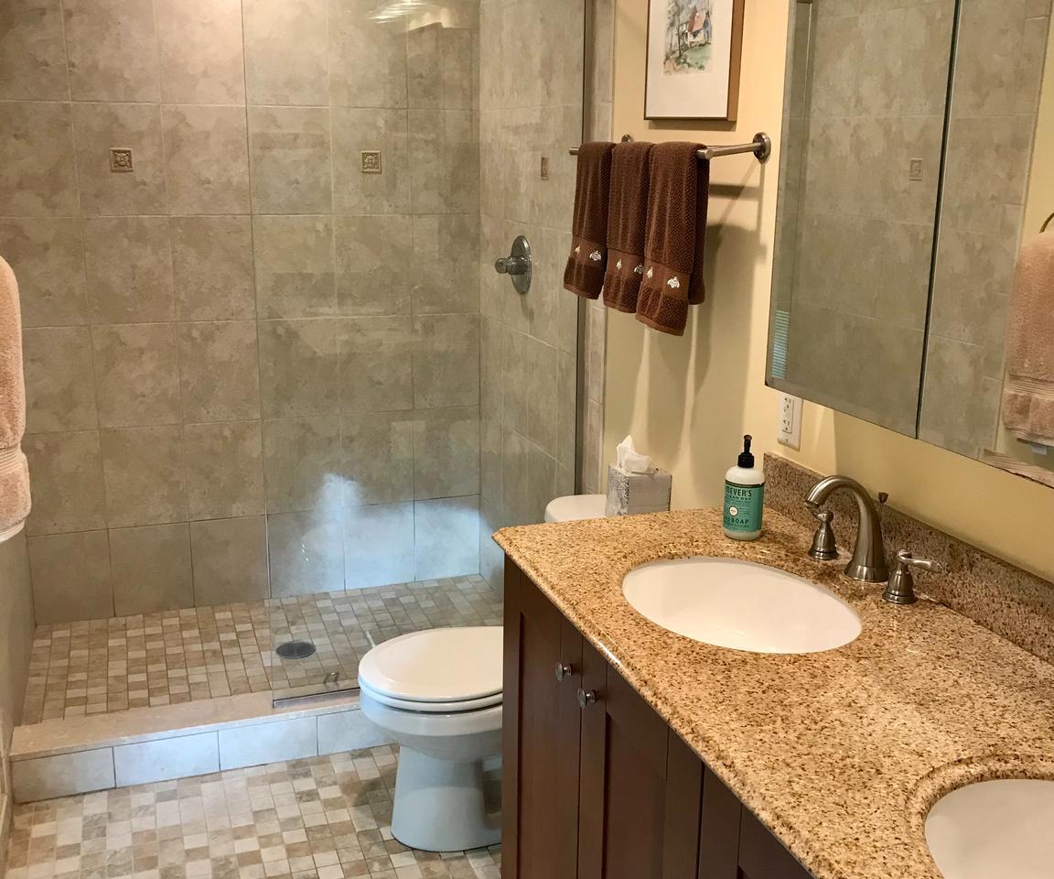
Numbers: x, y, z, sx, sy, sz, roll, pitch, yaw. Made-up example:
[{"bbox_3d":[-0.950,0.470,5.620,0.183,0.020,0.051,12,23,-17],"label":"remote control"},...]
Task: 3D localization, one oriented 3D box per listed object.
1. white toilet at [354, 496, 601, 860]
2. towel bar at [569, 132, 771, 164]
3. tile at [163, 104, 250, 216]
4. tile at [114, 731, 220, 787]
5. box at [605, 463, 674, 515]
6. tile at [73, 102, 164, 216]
[{"bbox_3d":[-0.040,0.568,2.694,0.692,0.722,0.460,-4,15,-19],"label":"white toilet"},{"bbox_3d":[0.272,-0.610,2.381,0.141,0.060,0.670,-5,15,-19],"label":"towel bar"},{"bbox_3d":[-0.975,-0.851,3.475,0.249,0.327,0.012,-5,15,-19],"label":"tile"},{"bbox_3d":[-0.919,0.816,2.907,0.252,0.113,0.010,-4,15,-19],"label":"tile"},{"bbox_3d":[0.254,0.125,2.575,0.108,0.118,0.108,-3,15,-15],"label":"box"},{"bbox_3d":[-1.228,-0.844,3.441,0.252,0.329,0.010,-4,15,-19],"label":"tile"}]

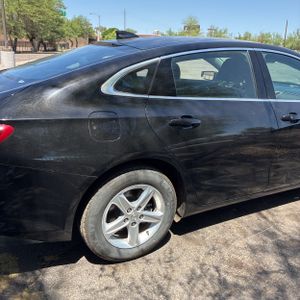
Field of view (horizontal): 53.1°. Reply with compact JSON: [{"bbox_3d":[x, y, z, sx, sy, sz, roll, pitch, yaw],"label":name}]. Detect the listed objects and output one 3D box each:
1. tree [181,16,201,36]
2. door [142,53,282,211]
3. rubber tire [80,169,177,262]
[{"bbox_3d":[4.867,-13.875,37.215,2.800,4.890,2.800,3,19,6],"label":"tree"},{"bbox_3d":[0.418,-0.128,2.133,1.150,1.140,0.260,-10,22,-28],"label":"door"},{"bbox_3d":[-0.138,0.397,1.973,0.670,0.670,0.210,-10,22,-28],"label":"rubber tire"}]

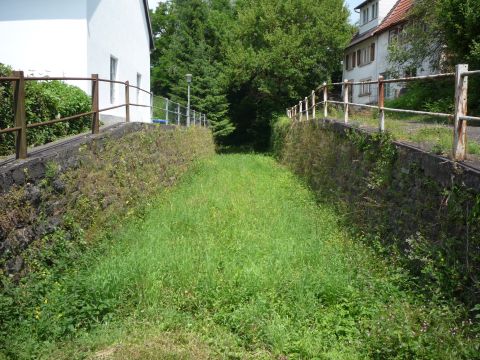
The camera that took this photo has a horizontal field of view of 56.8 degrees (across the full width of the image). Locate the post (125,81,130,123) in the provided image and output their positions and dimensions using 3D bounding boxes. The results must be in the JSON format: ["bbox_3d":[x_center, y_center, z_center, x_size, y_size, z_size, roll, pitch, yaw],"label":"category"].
[{"bbox_3d":[-2.580,-1.790,10.200,0.065,0.940,0.065,0,5,0],"label":"post"}]

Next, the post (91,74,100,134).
[{"bbox_3d":[-2.356,-1.234,7.250,0.080,0.970,0.080,0,5,0],"label":"post"}]

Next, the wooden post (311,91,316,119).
[{"bbox_3d":[2.520,-2.550,15.100,0.075,0.960,0.075,0,5,0],"label":"wooden post"}]

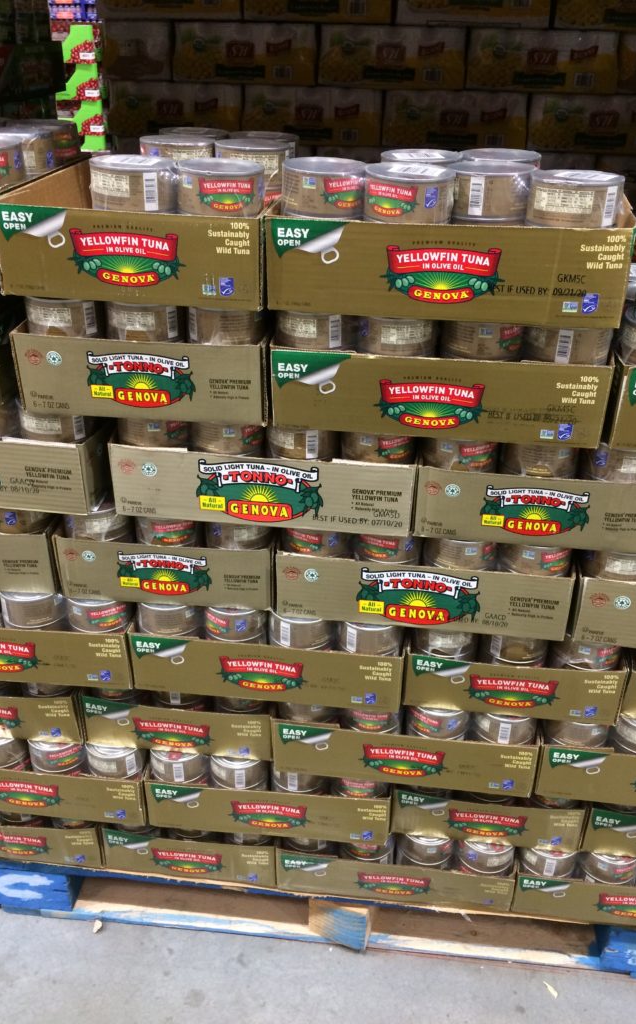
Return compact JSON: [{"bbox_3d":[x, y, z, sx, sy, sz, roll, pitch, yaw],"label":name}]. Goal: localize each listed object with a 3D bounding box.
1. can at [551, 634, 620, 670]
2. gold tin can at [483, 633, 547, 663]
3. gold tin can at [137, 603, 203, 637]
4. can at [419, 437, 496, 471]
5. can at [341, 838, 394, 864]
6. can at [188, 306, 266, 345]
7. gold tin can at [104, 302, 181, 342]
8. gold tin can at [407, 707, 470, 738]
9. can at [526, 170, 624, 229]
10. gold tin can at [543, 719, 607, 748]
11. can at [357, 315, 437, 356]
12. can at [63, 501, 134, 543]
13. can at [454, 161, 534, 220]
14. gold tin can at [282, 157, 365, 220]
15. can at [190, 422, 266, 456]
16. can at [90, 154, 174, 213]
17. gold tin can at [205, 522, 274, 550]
[{"bbox_3d":[0.333,0.154,1.076,0.086,0.043,0.086,4,29,4],"label":"can"},{"bbox_3d":[0.249,0.146,1.085,0.086,0.043,0.086,4,29,4],"label":"gold tin can"},{"bbox_3d":[-0.198,0.123,1.150,0.086,0.043,0.086,1,29,-1],"label":"gold tin can"},{"bbox_3d":[0.163,-0.085,0.983,0.087,0.044,0.087,4,30,5],"label":"can"},{"bbox_3d":[0.078,0.487,1.329,0.086,0.043,0.086,4,29,5],"label":"can"},{"bbox_3d":[-0.099,-0.214,0.947,0.086,0.043,0.086,1,29,-1],"label":"can"},{"bbox_3d":[-0.189,-0.219,0.936,0.086,0.043,0.086,1,29,-1],"label":"gold tin can"},{"bbox_3d":[0.166,0.267,1.186,0.086,0.043,0.086,4,29,5],"label":"gold tin can"},{"bbox_3d":[0.252,-0.304,0.837,0.086,0.043,0.086,4,29,4],"label":"can"},{"bbox_3d":[0.352,0.279,1.173,0.086,0.044,0.086,4,30,5],"label":"gold tin can"},{"bbox_3d":[0.084,-0.201,0.917,0.086,0.043,0.086,4,29,4],"label":"can"},{"bbox_3d":[-0.277,-0.003,1.088,0.087,0.044,0.087,1,30,-1],"label":"can"},{"bbox_3d":[0.172,-0.323,0.862,0.087,0.044,0.087,4,30,5],"label":"can"},{"bbox_3d":[0.007,-0.329,0.877,0.086,0.044,0.086,1,30,-1],"label":"gold tin can"},{"bbox_3d":[-0.107,-0.105,1.020,0.086,0.044,0.086,1,30,-1],"label":"can"},{"bbox_3d":[-0.192,-0.341,0.893,0.086,0.043,0.086,1,29,-1],"label":"can"},{"bbox_3d":[-0.100,0.010,1.089,0.086,0.044,0.086,1,30,-1],"label":"gold tin can"}]

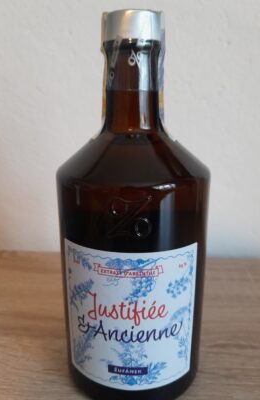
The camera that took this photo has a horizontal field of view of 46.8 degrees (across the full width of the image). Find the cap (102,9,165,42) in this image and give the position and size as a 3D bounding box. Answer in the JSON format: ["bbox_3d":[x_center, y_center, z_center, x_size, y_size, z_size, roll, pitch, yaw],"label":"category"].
[{"bbox_3d":[0.002,-0.086,0.153,0.029,0.012,0.029,0,15,0],"label":"cap"}]

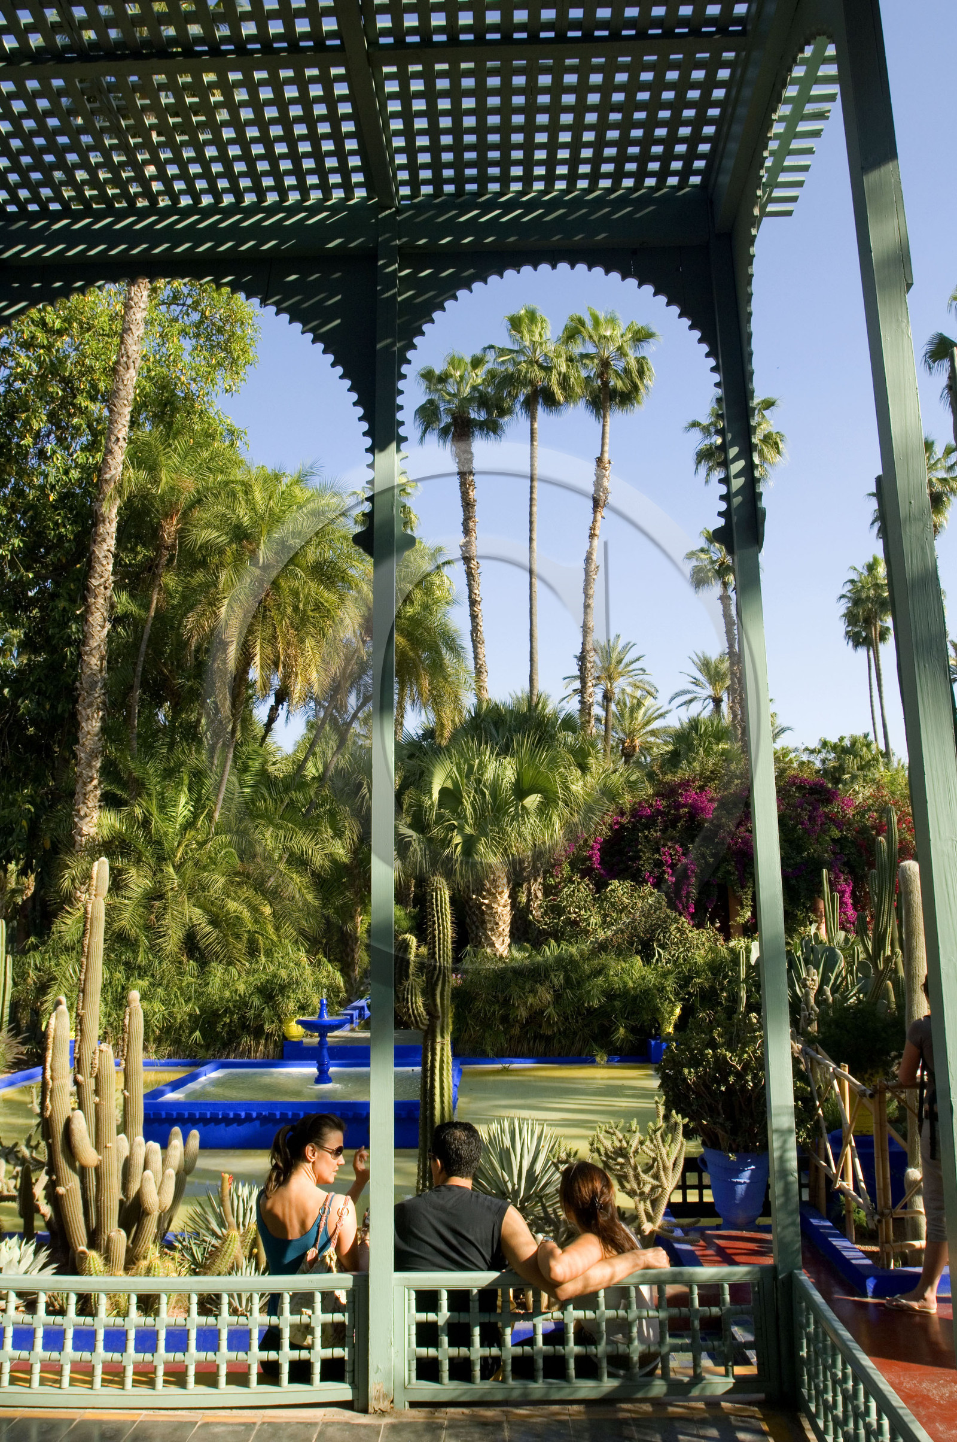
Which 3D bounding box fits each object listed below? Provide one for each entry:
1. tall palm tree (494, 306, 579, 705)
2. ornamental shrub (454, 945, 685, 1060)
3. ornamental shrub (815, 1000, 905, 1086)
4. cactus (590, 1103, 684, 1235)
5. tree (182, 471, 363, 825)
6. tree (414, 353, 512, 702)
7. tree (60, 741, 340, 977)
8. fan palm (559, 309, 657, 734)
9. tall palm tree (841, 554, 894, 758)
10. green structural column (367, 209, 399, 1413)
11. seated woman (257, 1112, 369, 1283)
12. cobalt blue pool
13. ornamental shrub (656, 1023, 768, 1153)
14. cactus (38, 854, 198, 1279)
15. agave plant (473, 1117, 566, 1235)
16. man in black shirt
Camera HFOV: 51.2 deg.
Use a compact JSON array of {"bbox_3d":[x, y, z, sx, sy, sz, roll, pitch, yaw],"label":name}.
[{"bbox_3d":[2.176,-3.480,34.108,3.290,23.390,3.500,-1,-10,2],"label":"tall palm tree"},{"bbox_3d":[1.335,4.010,14.781,3.500,1.680,1.600,-1,-10,2],"label":"ornamental shrub"},{"bbox_3d":[2.516,2.120,6.600,0.590,0.542,0.570,-1,-11,3],"label":"ornamental shrub"},{"bbox_3d":[0.892,2.515,5.601,0.530,0.744,0.480,-1,-11,3],"label":"cactus"},{"bbox_3d":[-3.882,0.186,18.965,3.500,10.691,3.500,-1,-11,3],"label":"tree"},{"bbox_3d":[-0.371,-2.597,34.049,3.530,21.710,3.500,-1,-10,2],"label":"tree"},{"bbox_3d":[-4.719,2.752,16.988,4.700,4.909,4.500,-1,-11,3],"label":"tree"},{"bbox_3d":[4.778,-3.442,33.998,3.510,23.190,3.500,-1,-10,2],"label":"fan palm"},{"bbox_3d":[24.147,1.481,61.714,3.000,24.434,3.000,-1,-11,3],"label":"tall palm tree"},{"bbox_3d":[-0.323,0.066,3.531,0.080,4.252,0.085,-1,-11,3],"label":"green structural column"},{"bbox_3d":[-0.480,1.960,3.539,0.520,1.141,0.750,-6,-12,24],"label":"seated woman"},{"bbox_3d":[-1.723,4.025,10.628,3.000,0.460,2.450,-1,-10,2],"label":"cobalt blue pool"},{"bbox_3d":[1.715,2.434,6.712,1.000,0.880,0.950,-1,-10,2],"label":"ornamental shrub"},{"bbox_3d":[-2.061,1.964,5.808,0.920,2.300,0.780,-1,-10,2],"label":"cactus"},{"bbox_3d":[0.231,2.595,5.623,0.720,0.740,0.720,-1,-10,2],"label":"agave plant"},{"bbox_3d":[0.177,1.992,3.700,0.950,1.100,0.750,-1,-10,2],"label":"man in black shirt"}]

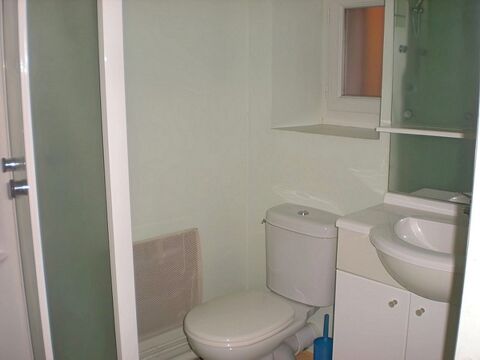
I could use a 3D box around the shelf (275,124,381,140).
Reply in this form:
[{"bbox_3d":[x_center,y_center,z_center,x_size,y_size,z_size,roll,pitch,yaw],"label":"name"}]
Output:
[{"bbox_3d":[0.517,-0.228,2.579,0.392,0.030,0.627,-11,15,-43],"label":"shelf"}]

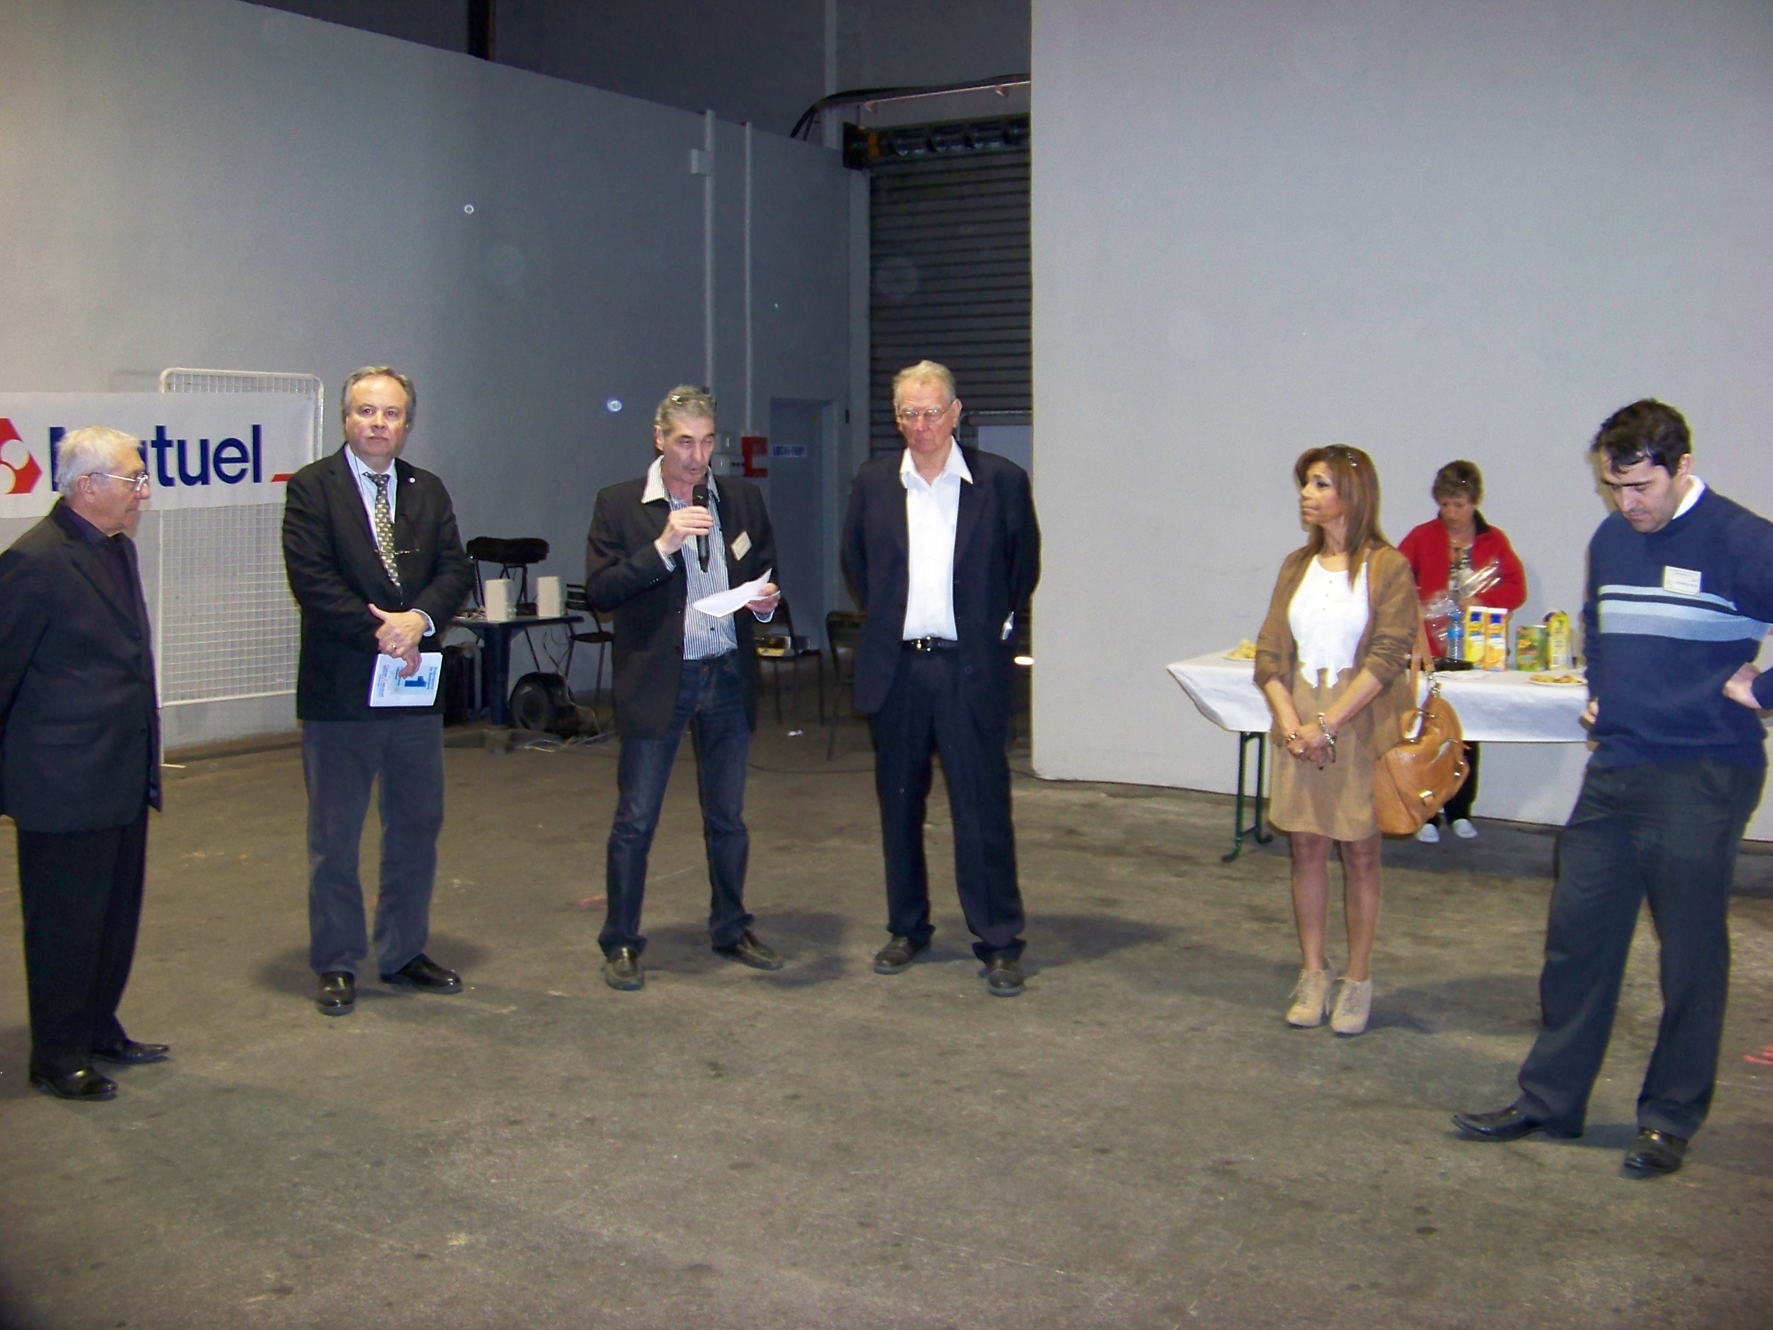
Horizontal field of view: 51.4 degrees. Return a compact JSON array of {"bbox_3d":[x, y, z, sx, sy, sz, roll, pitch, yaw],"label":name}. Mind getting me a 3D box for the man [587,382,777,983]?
[{"bbox_3d":[-0.600,0.045,5.534,0.570,1.765,0.470,-3,7,-29],"label":"man"}]

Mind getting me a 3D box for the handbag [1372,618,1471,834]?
[{"bbox_3d":[1.455,0.169,5.045,0.190,0.580,0.340,5,8,40],"label":"handbag"}]

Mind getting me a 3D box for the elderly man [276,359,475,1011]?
[{"bbox_3d":[-1.455,0.049,5.304,0.550,1.805,0.410,-3,7,-27],"label":"elderly man"}]

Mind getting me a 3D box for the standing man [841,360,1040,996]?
[{"bbox_3d":[0.185,0.011,5.501,0.580,1.840,0.430,1,6,14],"label":"standing man"}]

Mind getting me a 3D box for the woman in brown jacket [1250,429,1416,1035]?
[{"bbox_3d":[1.235,0.185,5.056,0.430,1.585,0.370,3,7,29],"label":"woman in brown jacket"}]

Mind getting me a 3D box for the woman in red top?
[{"bbox_3d":[2.360,-0.057,7.605,0.500,1.540,0.420,2,6,21],"label":"woman in red top"}]

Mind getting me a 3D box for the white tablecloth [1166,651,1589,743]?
[{"bbox_3d":[2.210,0.136,6.863,2.160,0.240,0.830,3,7,28],"label":"white tablecloth"}]

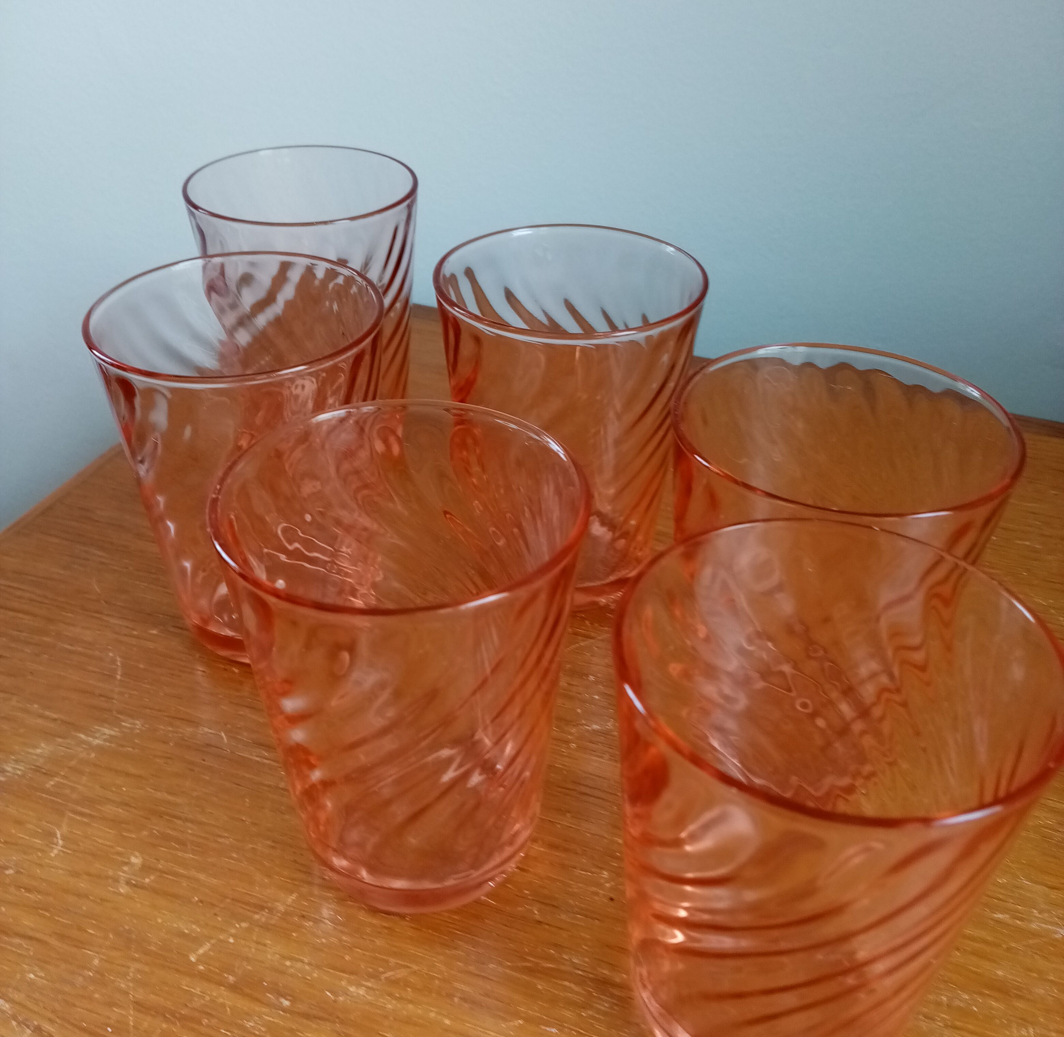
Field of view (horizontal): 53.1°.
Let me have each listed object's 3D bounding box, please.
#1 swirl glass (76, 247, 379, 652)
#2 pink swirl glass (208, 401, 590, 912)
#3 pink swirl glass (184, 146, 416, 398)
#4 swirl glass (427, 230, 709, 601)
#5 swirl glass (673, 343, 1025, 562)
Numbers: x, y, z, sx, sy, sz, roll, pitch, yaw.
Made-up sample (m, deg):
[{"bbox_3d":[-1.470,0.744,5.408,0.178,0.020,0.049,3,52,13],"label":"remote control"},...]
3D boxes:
[{"bbox_3d":[-0.077,-0.014,0.306,0.076,0.099,0.076,1,36,0],"label":"swirl glass"},{"bbox_3d":[-0.027,0.035,0.241,0.076,0.099,0.076,1,36,0],"label":"pink swirl glass"},{"bbox_3d":[-0.077,-0.071,0.385,0.076,0.099,0.076,1,36,0],"label":"pink swirl glass"},{"bbox_3d":[0.010,-0.028,0.327,0.076,0.099,0.076,1,36,0],"label":"swirl glass"},{"bbox_3d":[0.069,0.018,0.266,0.076,0.099,0.076,1,36,0],"label":"swirl glass"}]

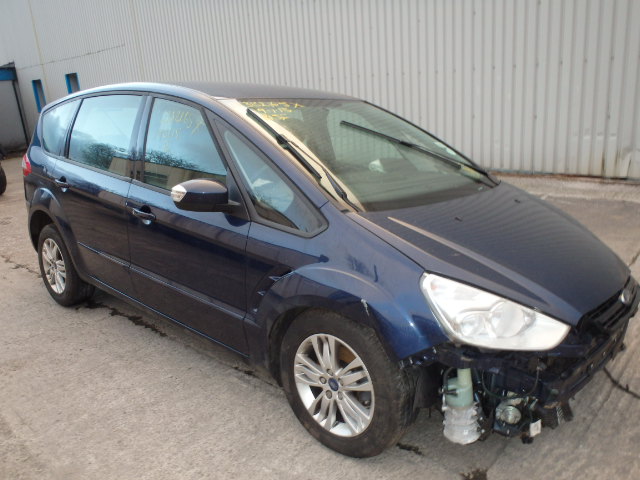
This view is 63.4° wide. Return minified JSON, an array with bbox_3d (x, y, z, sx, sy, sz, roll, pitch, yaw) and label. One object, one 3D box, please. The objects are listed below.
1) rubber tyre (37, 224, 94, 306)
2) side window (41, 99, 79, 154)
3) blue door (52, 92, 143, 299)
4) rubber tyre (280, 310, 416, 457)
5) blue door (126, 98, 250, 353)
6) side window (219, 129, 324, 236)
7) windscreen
[{"bbox_3d":[-2.001,0.183,4.122,0.656,0.656,0.225,11,17,41],"label":"rubber tyre"},{"bbox_3d":[-1.980,-0.850,3.886,0.100,0.420,0.600,13,0,-45],"label":"side window"},{"bbox_3d":[-1.485,-0.324,3.524,1.080,1.260,0.260,11,15,41],"label":"blue door"},{"bbox_3d":[0.123,0.595,2.267,0.656,0.656,0.225,11,17,41],"label":"rubber tyre"},{"bbox_3d":[-0.684,-0.159,2.827,1.150,1.260,0.260,11,15,41],"label":"blue door"},{"bbox_3d":[-0.256,-0.286,2.405,0.840,0.470,0.100,10,1,37],"label":"side window"},{"bbox_3d":[0.250,-0.563,2.985,1.480,0.170,1.200,-14,46,-47],"label":"windscreen"}]

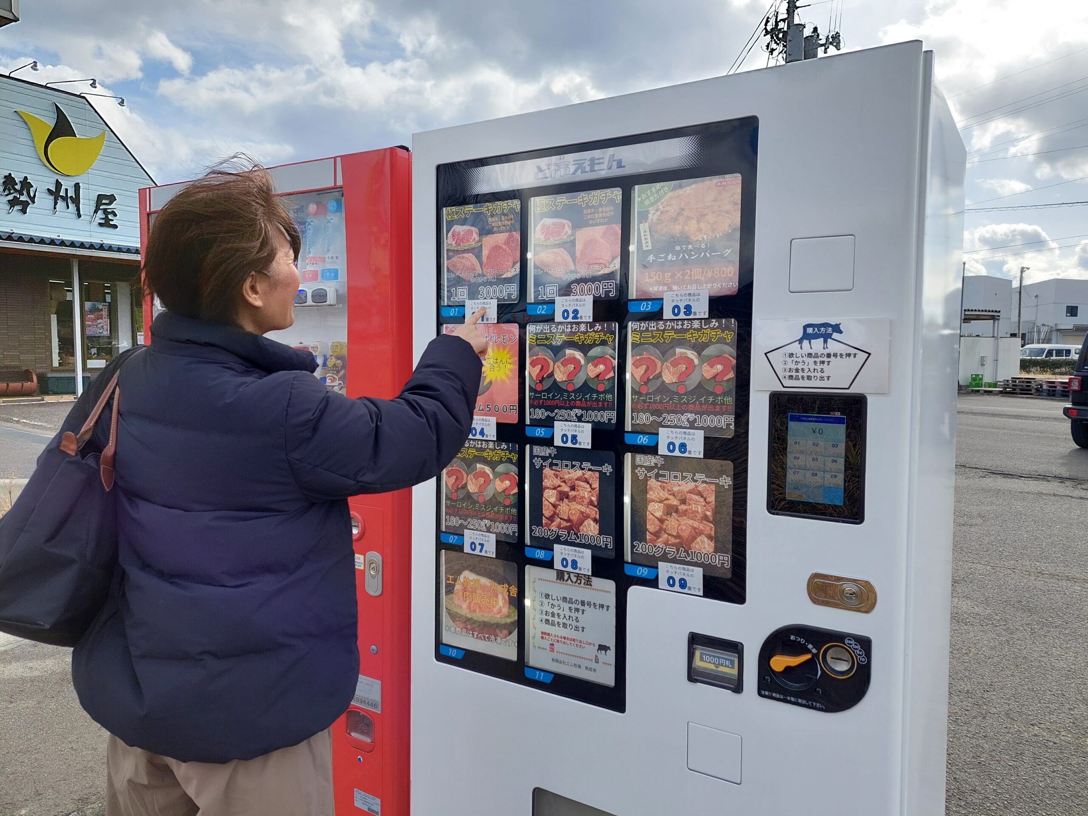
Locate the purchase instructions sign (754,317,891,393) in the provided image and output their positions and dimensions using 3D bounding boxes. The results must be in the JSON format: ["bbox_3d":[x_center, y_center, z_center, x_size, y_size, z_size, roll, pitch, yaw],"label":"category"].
[{"bbox_3d":[0.465,-0.089,1.272,0.215,0.125,0.002,2,4,30],"label":"purchase instructions sign"}]

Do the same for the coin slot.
[{"bbox_3d":[0.500,0.428,1.278,0.058,0.058,0.015,2,4,30],"label":"coin slot"}]

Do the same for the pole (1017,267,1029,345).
[{"bbox_3d":[33.506,-6.008,52.787,0.650,8.030,0.350,3,4,32],"label":"pole"}]

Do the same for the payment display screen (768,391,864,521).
[{"bbox_3d":[0.464,0.082,1.285,0.159,0.215,0.020,2,4,30],"label":"payment display screen"}]

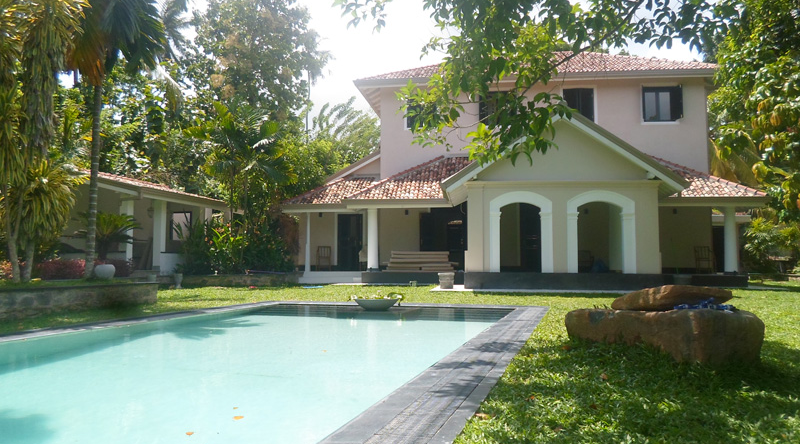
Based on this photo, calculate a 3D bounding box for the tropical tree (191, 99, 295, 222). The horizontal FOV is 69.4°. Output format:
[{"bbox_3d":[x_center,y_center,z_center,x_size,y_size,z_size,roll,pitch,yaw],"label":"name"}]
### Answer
[{"bbox_3d":[-5.043,-1.129,18.026,3.100,5.408,3.000,0,-4,7],"label":"tropical tree"}]

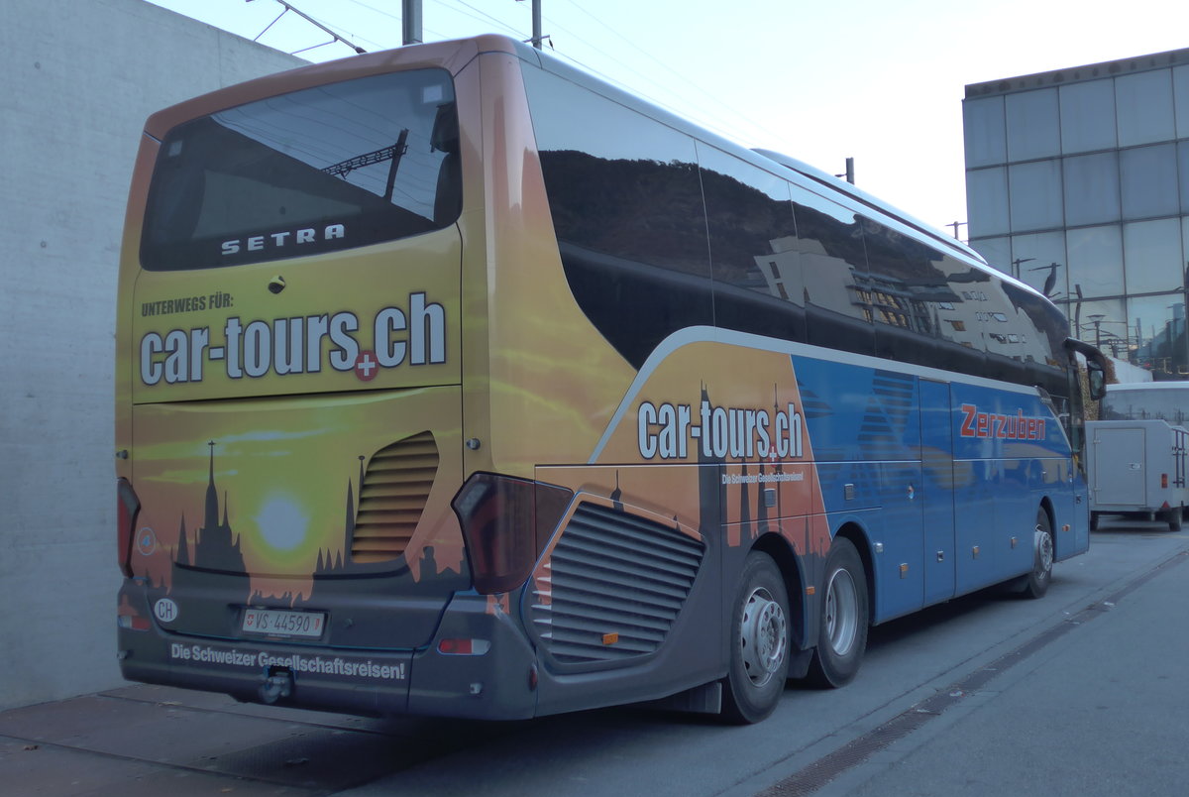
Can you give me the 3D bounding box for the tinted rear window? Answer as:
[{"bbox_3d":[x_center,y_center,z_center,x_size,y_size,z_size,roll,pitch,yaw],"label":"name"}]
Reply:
[{"bbox_3d":[-1.478,-1.084,6.412,2.060,0.850,0.140,-3,-9,30],"label":"tinted rear window"}]

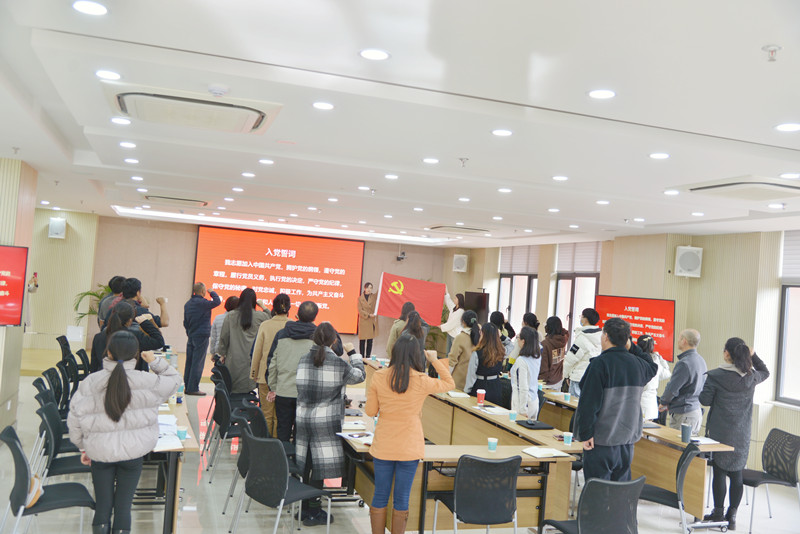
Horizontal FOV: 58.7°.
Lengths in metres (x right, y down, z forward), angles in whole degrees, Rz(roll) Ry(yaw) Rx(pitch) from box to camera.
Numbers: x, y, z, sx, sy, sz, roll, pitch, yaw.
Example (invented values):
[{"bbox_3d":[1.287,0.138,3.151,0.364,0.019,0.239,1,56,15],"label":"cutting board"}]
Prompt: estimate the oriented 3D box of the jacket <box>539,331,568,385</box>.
[{"bbox_3d":[2.016,1.164,9.250,0.430,0.710,0.350,5,-2,-27],"label":"jacket"}]

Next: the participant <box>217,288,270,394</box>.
[{"bbox_3d":[-2.126,1.153,9.600,0.660,1.690,0.440,4,-1,22],"label":"participant"}]

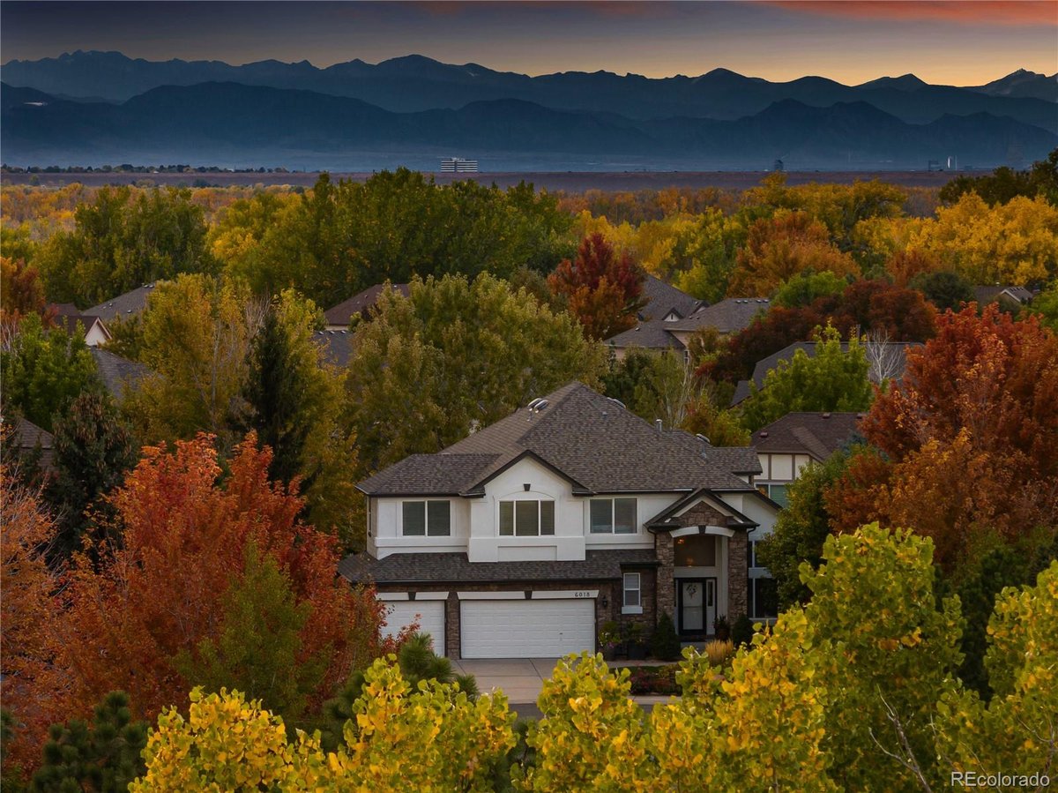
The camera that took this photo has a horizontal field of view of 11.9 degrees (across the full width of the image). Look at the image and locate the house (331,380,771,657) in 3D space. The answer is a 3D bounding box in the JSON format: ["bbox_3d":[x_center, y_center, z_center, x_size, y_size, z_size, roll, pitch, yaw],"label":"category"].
[{"bbox_3d":[0.700,4.173,190.500,17.000,9.700,15.500,0,3,-10],"label":"house"}]

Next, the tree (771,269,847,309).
[{"bbox_3d":[17.221,-2.156,312.000,5.400,11.420,5.400,0,3,0],"label":"tree"}]

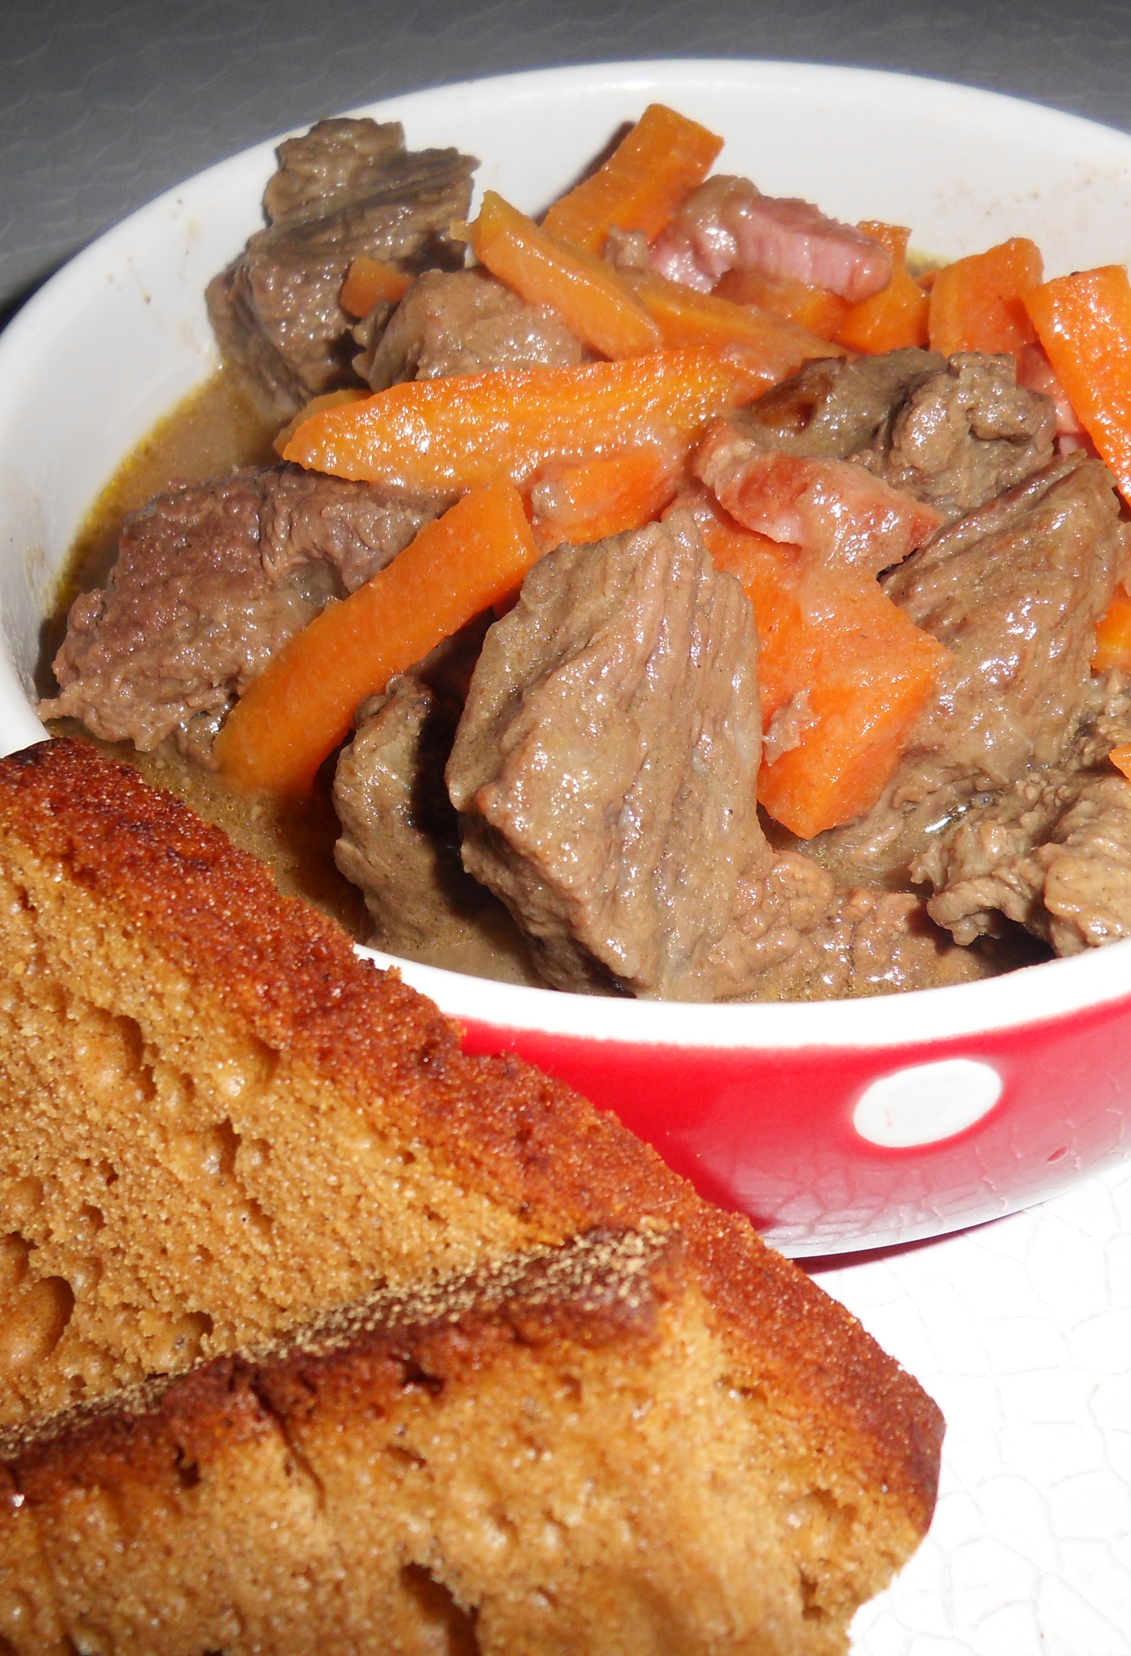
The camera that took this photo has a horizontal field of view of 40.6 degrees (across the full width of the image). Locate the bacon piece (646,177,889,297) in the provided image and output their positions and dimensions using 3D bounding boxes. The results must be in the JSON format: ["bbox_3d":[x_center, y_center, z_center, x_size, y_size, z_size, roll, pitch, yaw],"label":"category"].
[{"bbox_3d":[0.025,-0.073,0.189,0.029,0.010,0.011,9,51,5],"label":"bacon piece"}]

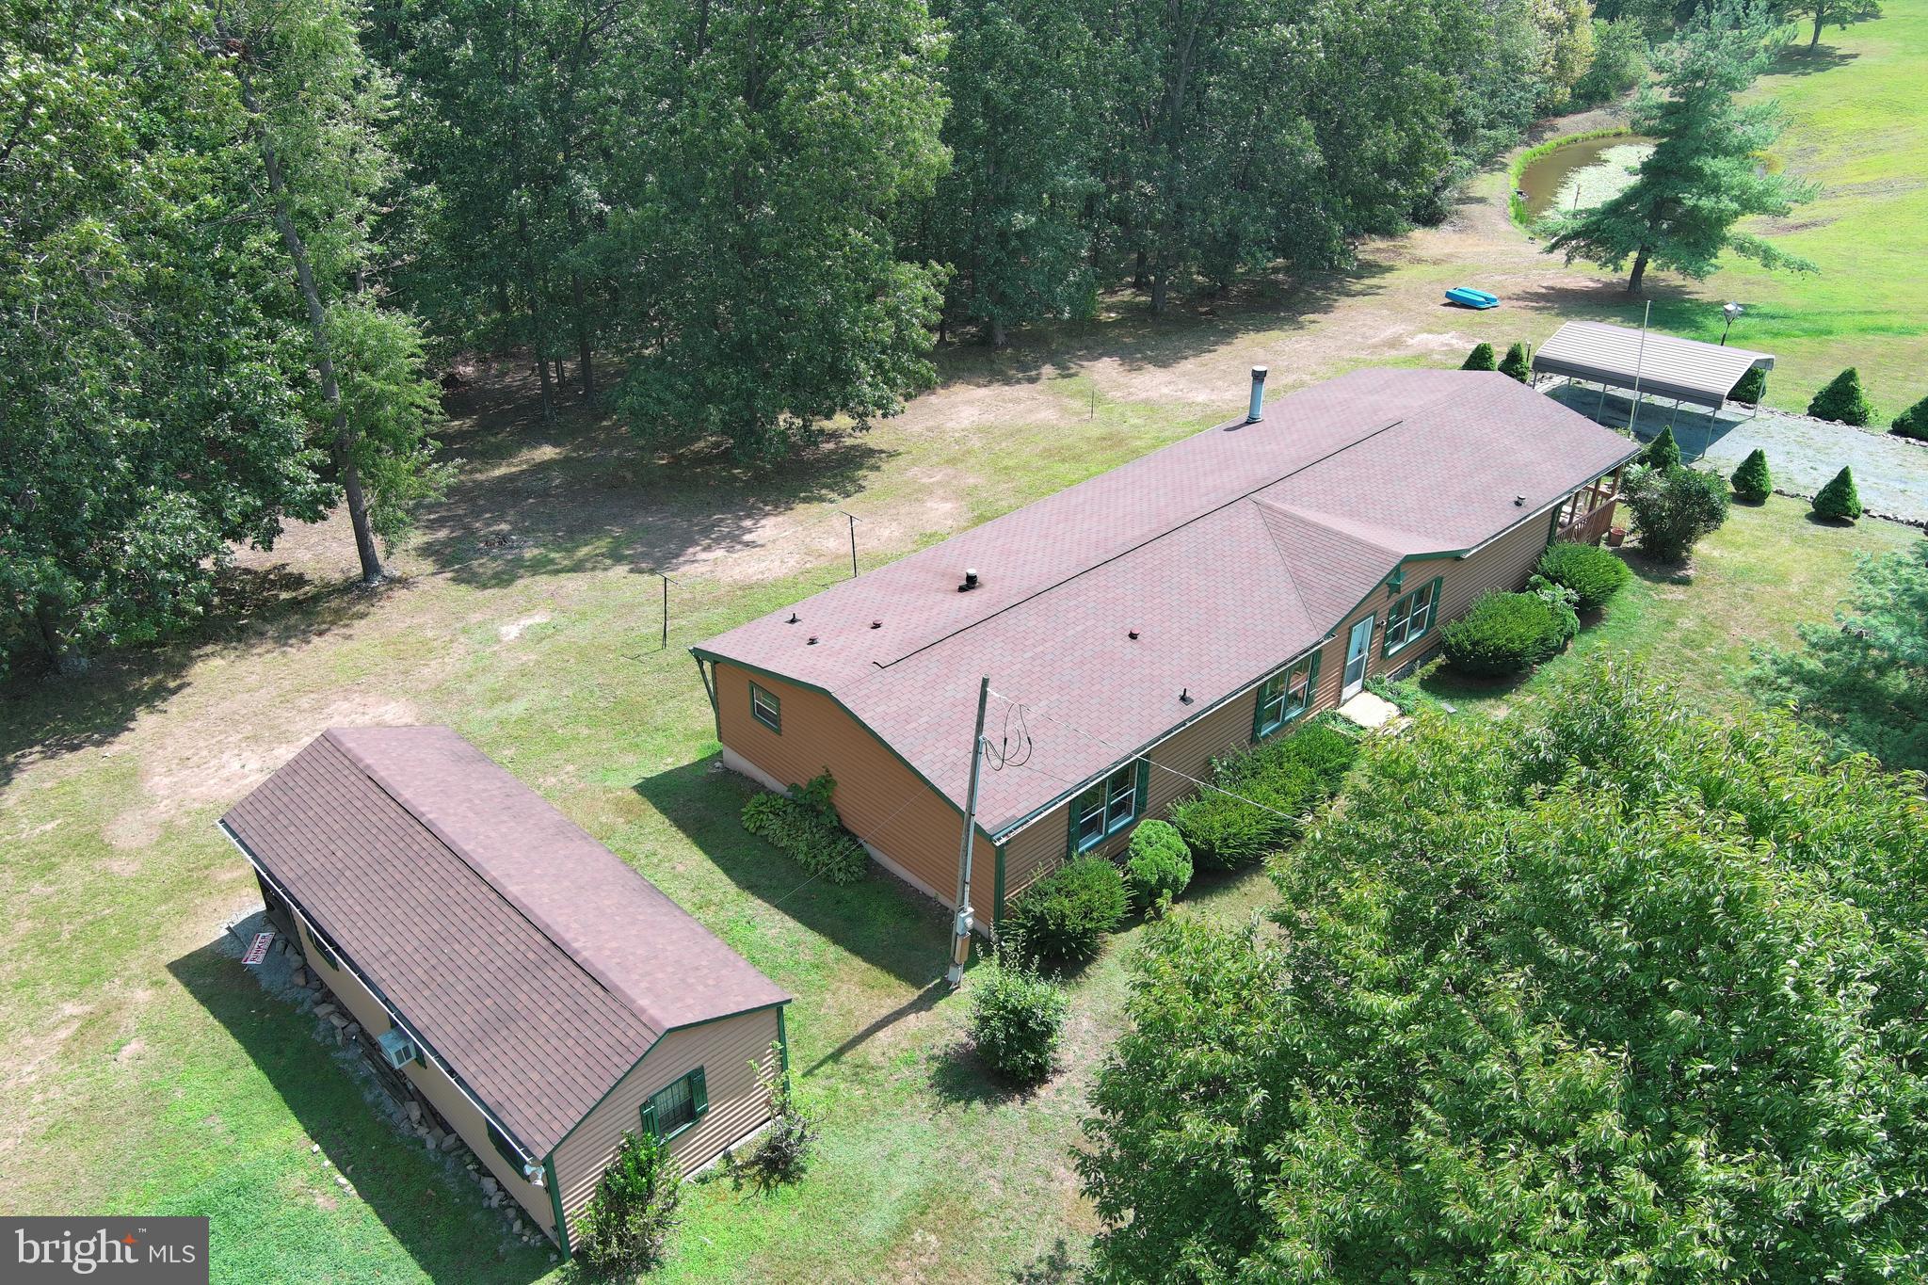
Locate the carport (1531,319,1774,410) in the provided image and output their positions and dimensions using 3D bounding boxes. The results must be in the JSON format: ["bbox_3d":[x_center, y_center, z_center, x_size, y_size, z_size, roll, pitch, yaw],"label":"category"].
[{"bbox_3d":[23.544,-9.028,53.282,6.291,2.894,4.868,25,39,36],"label":"carport"}]

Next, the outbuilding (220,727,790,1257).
[{"bbox_3d":[-7.861,4.939,25.850,4.416,3.276,10.557,-26,40,-37],"label":"outbuilding"}]

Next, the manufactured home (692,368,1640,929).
[{"bbox_3d":[6.125,-1.618,37.155,24.035,4.100,8.987,-26,39,-37],"label":"manufactured home"}]

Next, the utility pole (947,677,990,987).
[{"bbox_3d":[0.121,3.305,25.703,0.300,6.442,0.300,-23,40,-38],"label":"utility pole"}]

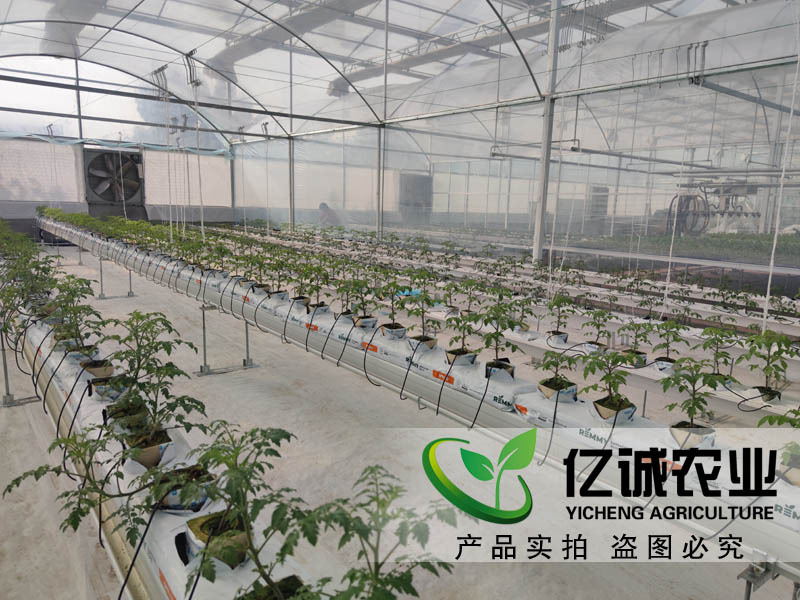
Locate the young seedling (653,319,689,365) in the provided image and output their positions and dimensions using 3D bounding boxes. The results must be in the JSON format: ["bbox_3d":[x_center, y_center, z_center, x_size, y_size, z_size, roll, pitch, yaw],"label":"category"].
[{"bbox_3d":[1.500,0.230,3.067,0.185,0.235,0.185,7,12,26],"label":"young seedling"}]

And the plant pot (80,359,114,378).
[{"bbox_3d":[-1.145,0.275,2.104,0.100,0.068,0.100,-6,13,-38],"label":"plant pot"}]

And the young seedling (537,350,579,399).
[{"bbox_3d":[0.589,0.280,2.060,0.130,0.182,0.130,-6,13,-38],"label":"young seedling"}]

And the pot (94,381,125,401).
[{"bbox_3d":[-0.989,0.309,1.903,0.100,0.061,0.100,-6,13,-38],"label":"pot"}]

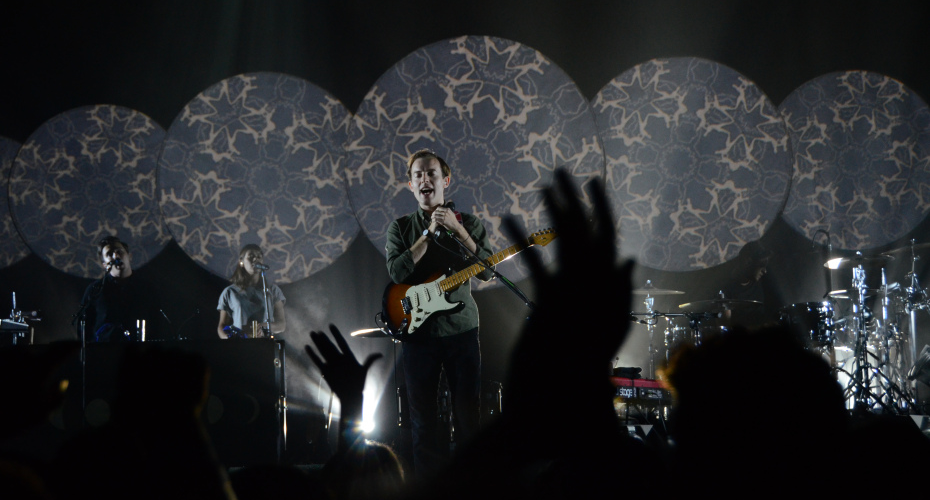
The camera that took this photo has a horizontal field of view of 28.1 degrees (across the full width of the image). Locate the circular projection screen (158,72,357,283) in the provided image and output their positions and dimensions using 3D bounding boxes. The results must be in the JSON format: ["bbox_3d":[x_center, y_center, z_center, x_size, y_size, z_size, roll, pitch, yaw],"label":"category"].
[{"bbox_3d":[-1.715,-0.617,15.800,1.790,1.790,0.070,-2,-4,0],"label":"circular projection screen"}]

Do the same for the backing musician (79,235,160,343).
[{"bbox_3d":[-2.413,0.736,12.944,0.550,1.680,0.400,-2,-4,-3],"label":"backing musician"}]

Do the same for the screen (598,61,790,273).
[{"bbox_3d":[1.868,-0.736,15.800,1.820,1.820,0.070,-2,-4,0],"label":"screen"}]

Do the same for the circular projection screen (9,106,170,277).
[{"bbox_3d":[-3.162,-0.498,15.800,1.450,1.450,0.070,-2,-4,0],"label":"circular projection screen"}]

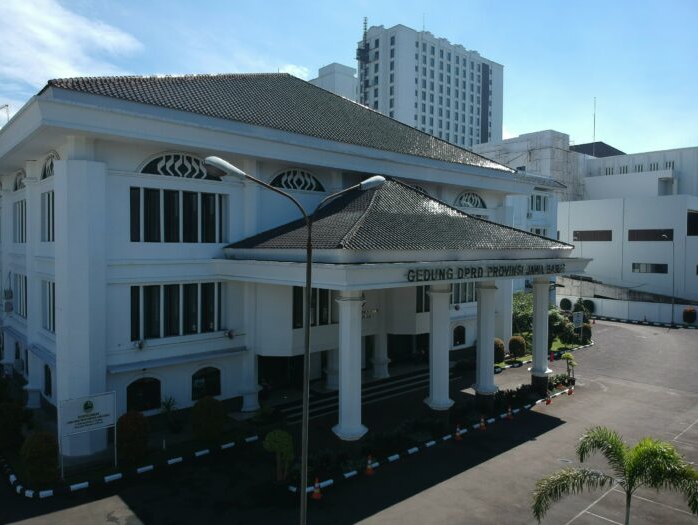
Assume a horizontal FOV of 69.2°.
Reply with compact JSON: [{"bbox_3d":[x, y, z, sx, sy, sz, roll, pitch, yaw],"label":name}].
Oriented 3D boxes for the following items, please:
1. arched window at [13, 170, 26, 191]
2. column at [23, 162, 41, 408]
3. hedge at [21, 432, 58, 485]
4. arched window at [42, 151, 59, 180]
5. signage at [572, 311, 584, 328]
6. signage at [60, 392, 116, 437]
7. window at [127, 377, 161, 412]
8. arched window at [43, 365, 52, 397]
[{"bbox_3d":[-19.991,-5.129,30.861,0.300,1.200,4.800,-1,2,-42],"label":"arched window"},{"bbox_3d":[-17.161,1.214,27.414,0.800,13.300,1.000,-1,2,-42],"label":"column"},{"bbox_3d":[-11.291,6.943,18.391,1.241,1.739,1.241,-1,2,-42],"label":"hedge"},{"bbox_3d":[-13.897,-4.593,23.659,0.293,1.221,4.201,-1,2,-42],"label":"arched window"},{"bbox_3d":[21.392,5.352,47.032,1.900,1.400,0.100,-1,2,-42],"label":"signage"},{"bbox_3d":[-9.972,5.940,19.530,1.880,1.400,0.100,-1,2,-42],"label":"signage"},{"bbox_3d":[-9.154,5.900,22.589,1.466,1.514,0.244,-1,2,-42],"label":"window"},{"bbox_3d":[-15.574,6.038,26.180,0.250,1.620,1.600,-1,2,-42],"label":"arched window"}]

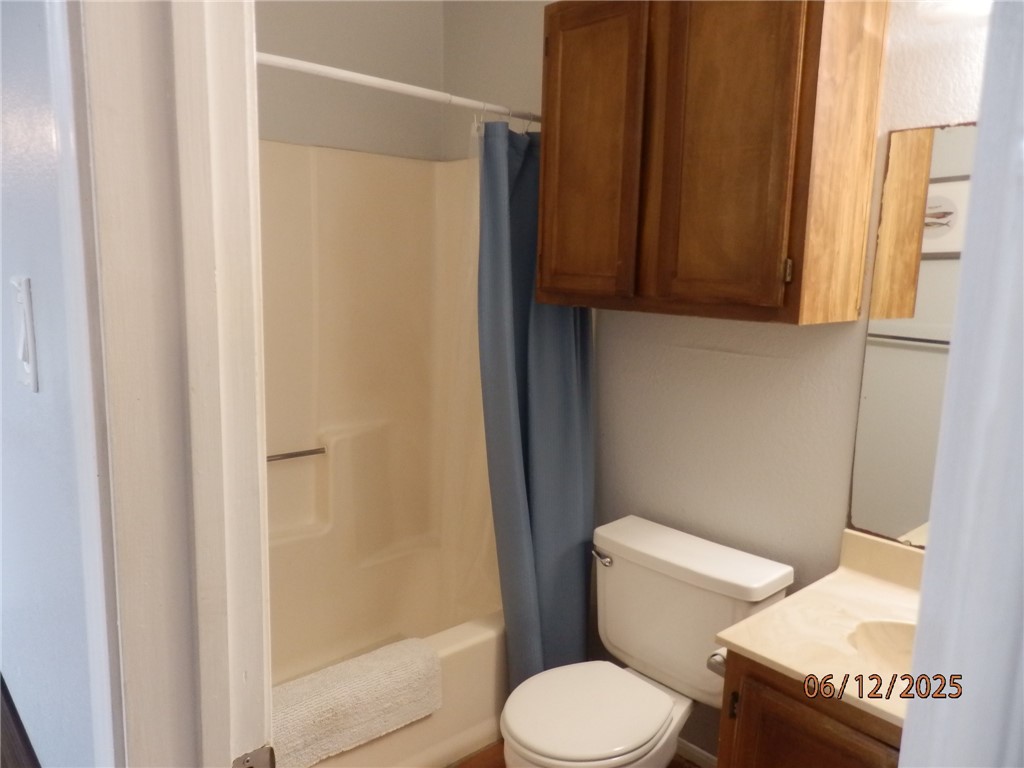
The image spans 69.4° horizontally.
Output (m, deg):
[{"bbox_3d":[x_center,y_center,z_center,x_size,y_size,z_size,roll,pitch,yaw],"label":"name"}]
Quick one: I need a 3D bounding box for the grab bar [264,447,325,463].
[{"bbox_3d":[-0.841,0.261,2.528,0.440,0.021,0.025,-6,12,-42],"label":"grab bar"}]

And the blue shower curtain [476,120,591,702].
[{"bbox_3d":[0.090,0.170,2.220,0.430,1.790,0.130,-6,12,-42],"label":"blue shower curtain"}]

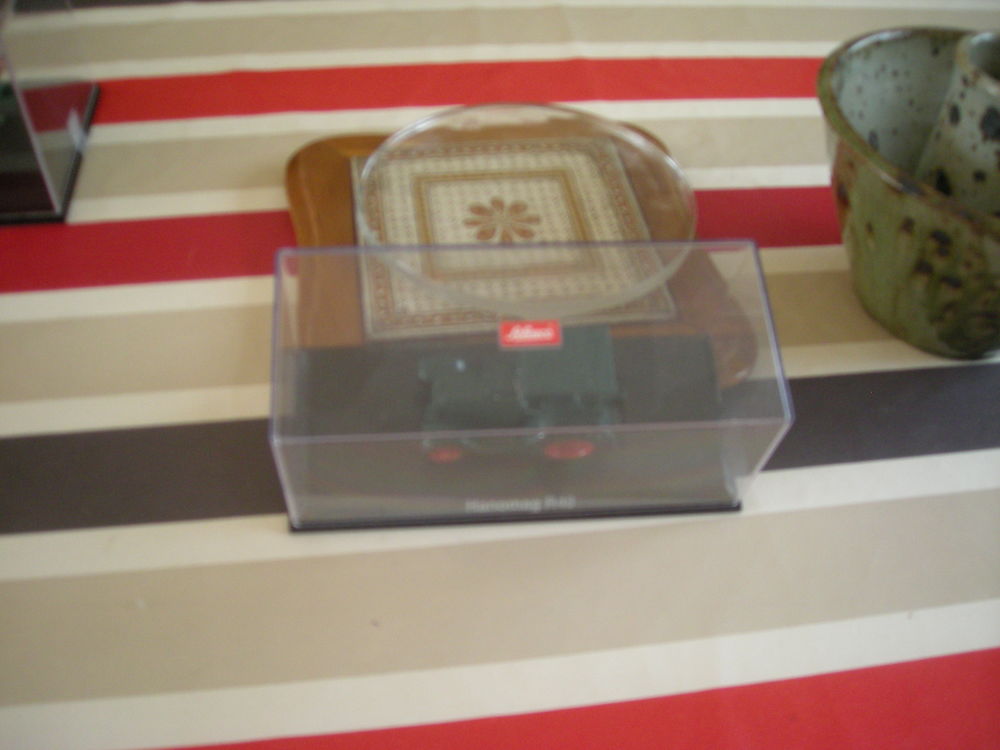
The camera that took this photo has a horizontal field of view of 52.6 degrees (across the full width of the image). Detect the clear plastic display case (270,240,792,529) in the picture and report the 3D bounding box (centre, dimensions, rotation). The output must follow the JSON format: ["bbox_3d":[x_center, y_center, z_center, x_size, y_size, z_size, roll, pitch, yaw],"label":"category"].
[{"bbox_3d":[0.007,0.003,0.321,0.150,0.065,0.068,-2,62,-5],"label":"clear plastic display case"}]

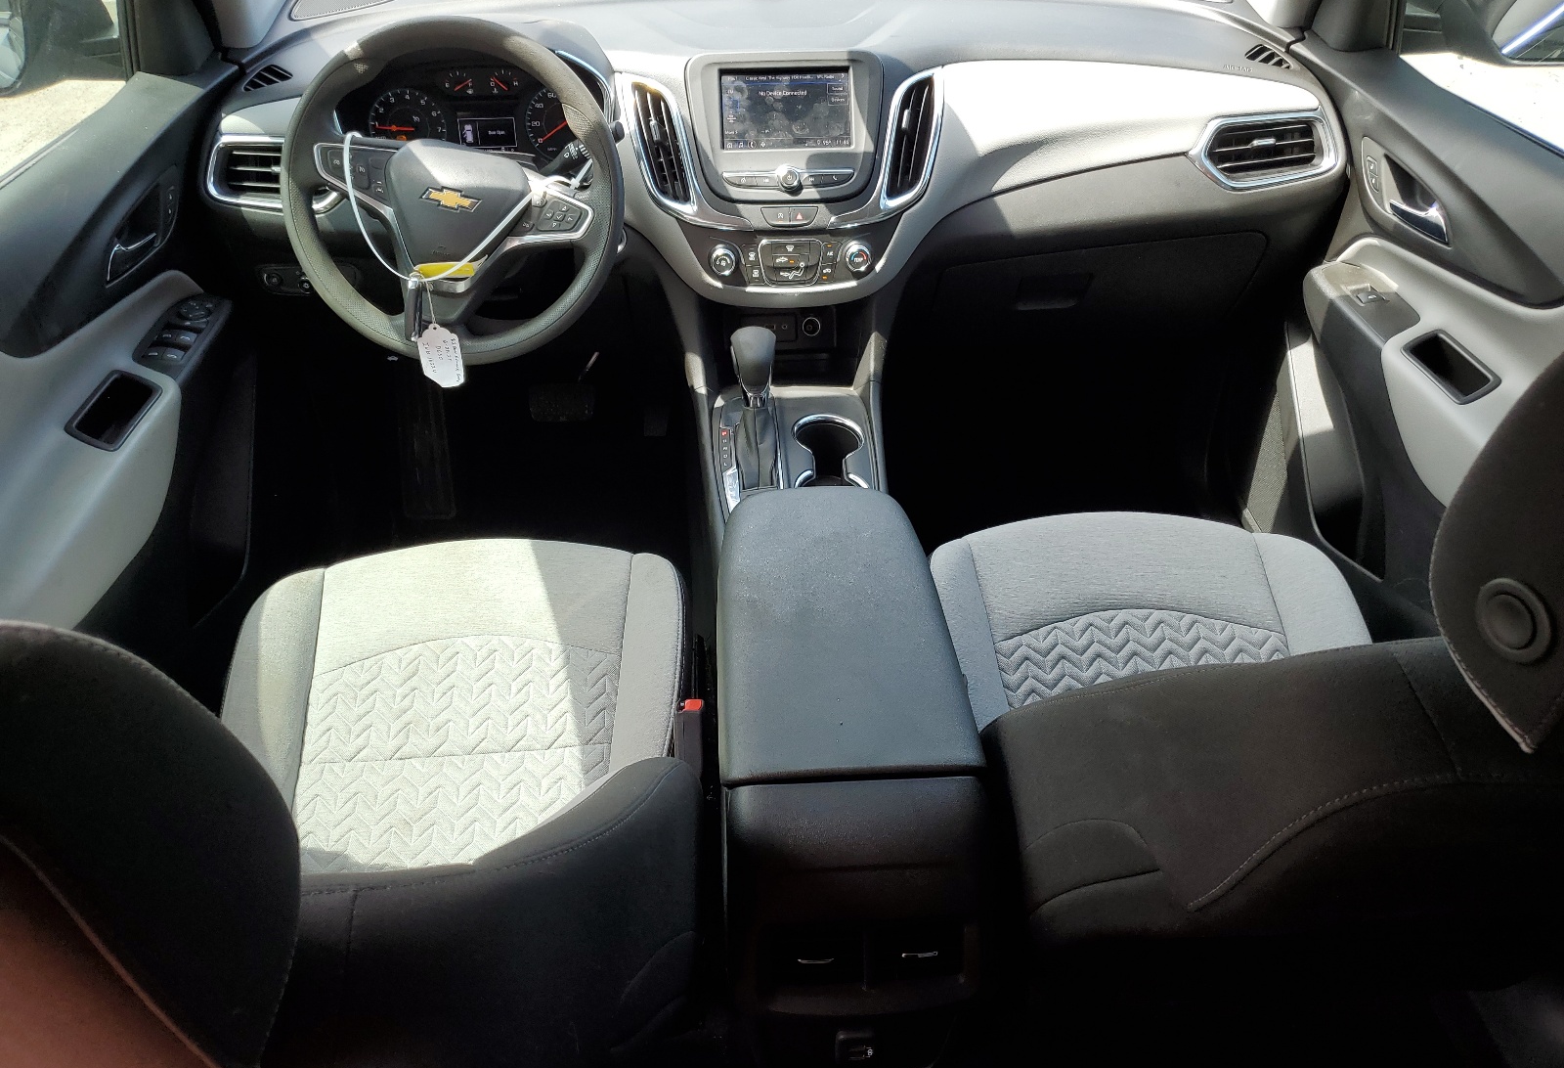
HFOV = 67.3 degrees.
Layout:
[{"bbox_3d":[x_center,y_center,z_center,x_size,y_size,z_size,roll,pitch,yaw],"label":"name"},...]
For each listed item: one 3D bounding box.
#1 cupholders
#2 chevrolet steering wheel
[{"bbox_3d":[0.058,-0.054,1.326,0.083,0.075,0.168,-2,41,-3],"label":"cupholders"},{"bbox_3d":[-0.363,-0.377,1.317,0.375,0.375,0.100,9,7,-3],"label":"chevrolet steering wheel"}]

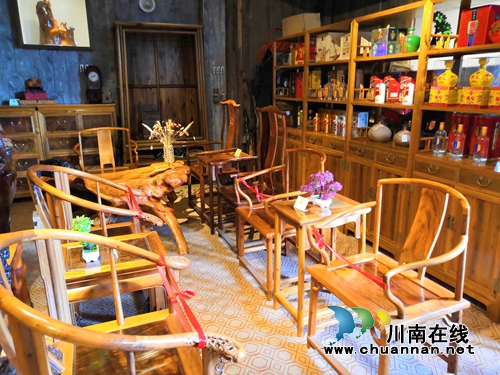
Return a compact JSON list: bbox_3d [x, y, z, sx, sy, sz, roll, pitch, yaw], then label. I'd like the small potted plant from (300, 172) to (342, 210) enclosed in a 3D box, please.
[{"bbox_3d":[0.435,0.020,2.454,0.179,0.186,0.214,-7,16,-24],"label":"small potted plant"}]

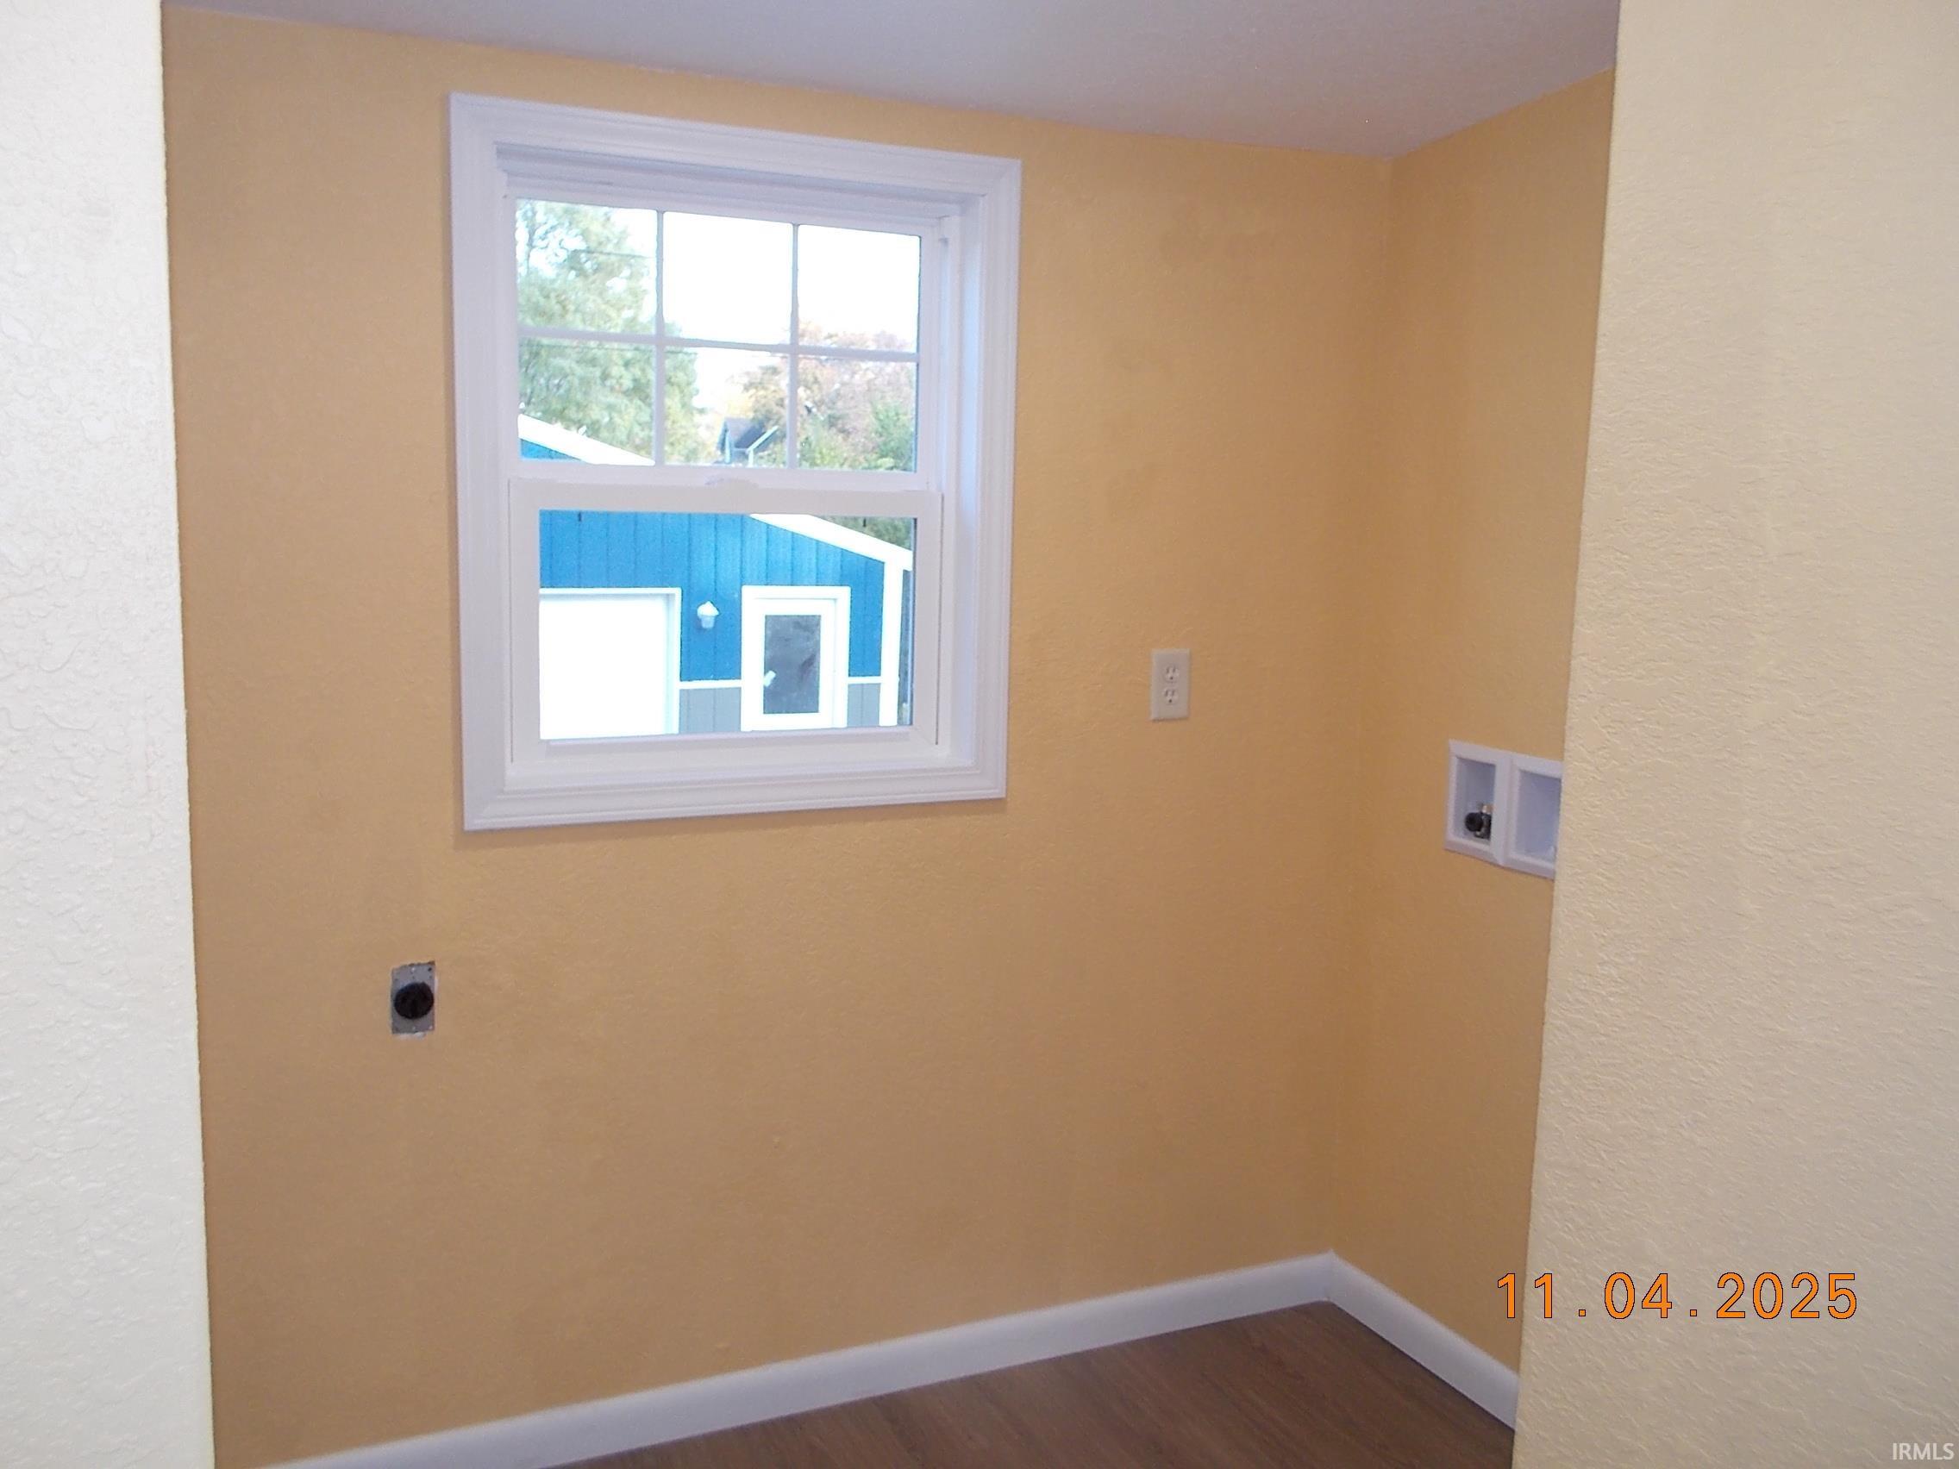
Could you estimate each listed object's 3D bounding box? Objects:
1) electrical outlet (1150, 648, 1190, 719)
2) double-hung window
[{"bbox_3d":[0.325,-0.084,2.779,0.073,0.118,0.010,-2,9,-24],"label":"electrical outlet"},{"bbox_3d":[-0.352,-0.383,2.478,0.843,0.997,0.130,-2,9,-24],"label":"double-hung window"}]

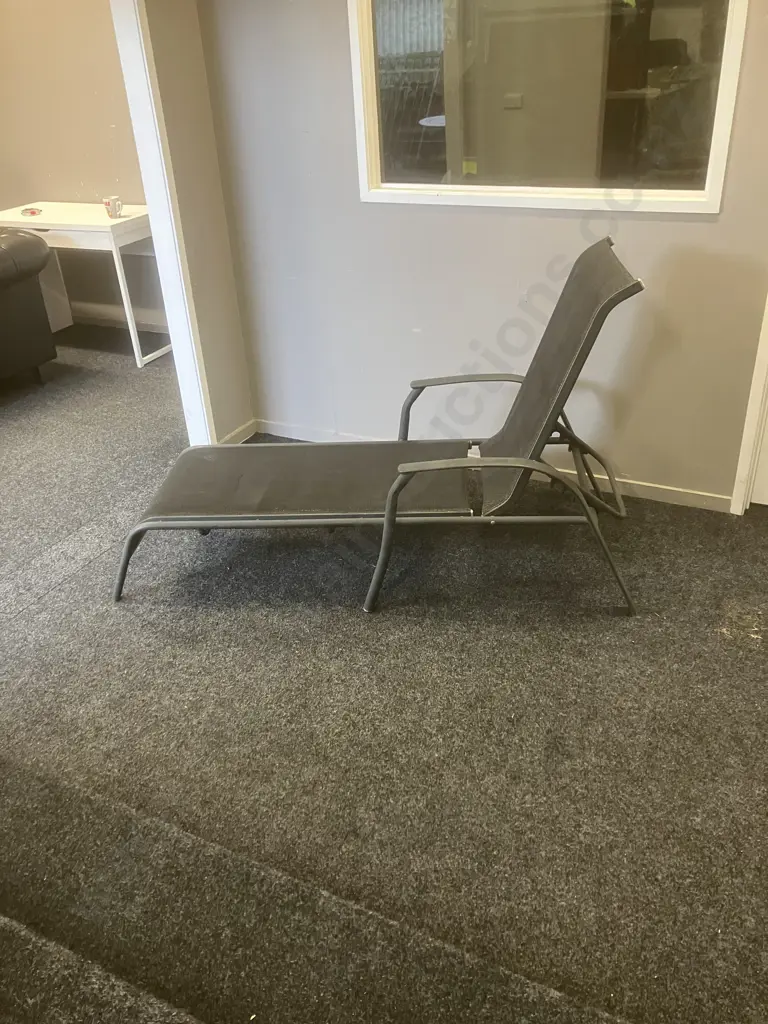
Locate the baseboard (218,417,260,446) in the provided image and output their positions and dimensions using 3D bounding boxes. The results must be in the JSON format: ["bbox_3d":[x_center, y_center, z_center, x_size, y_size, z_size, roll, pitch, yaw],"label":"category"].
[{"bbox_3d":[-0.644,-0.331,3.672,0.017,0.061,0.275,10,31,22],"label":"baseboard"}]

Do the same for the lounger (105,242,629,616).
[{"bbox_3d":[-0.048,-0.259,2.520,1.610,0.962,0.607,0,29,6],"label":"lounger"}]

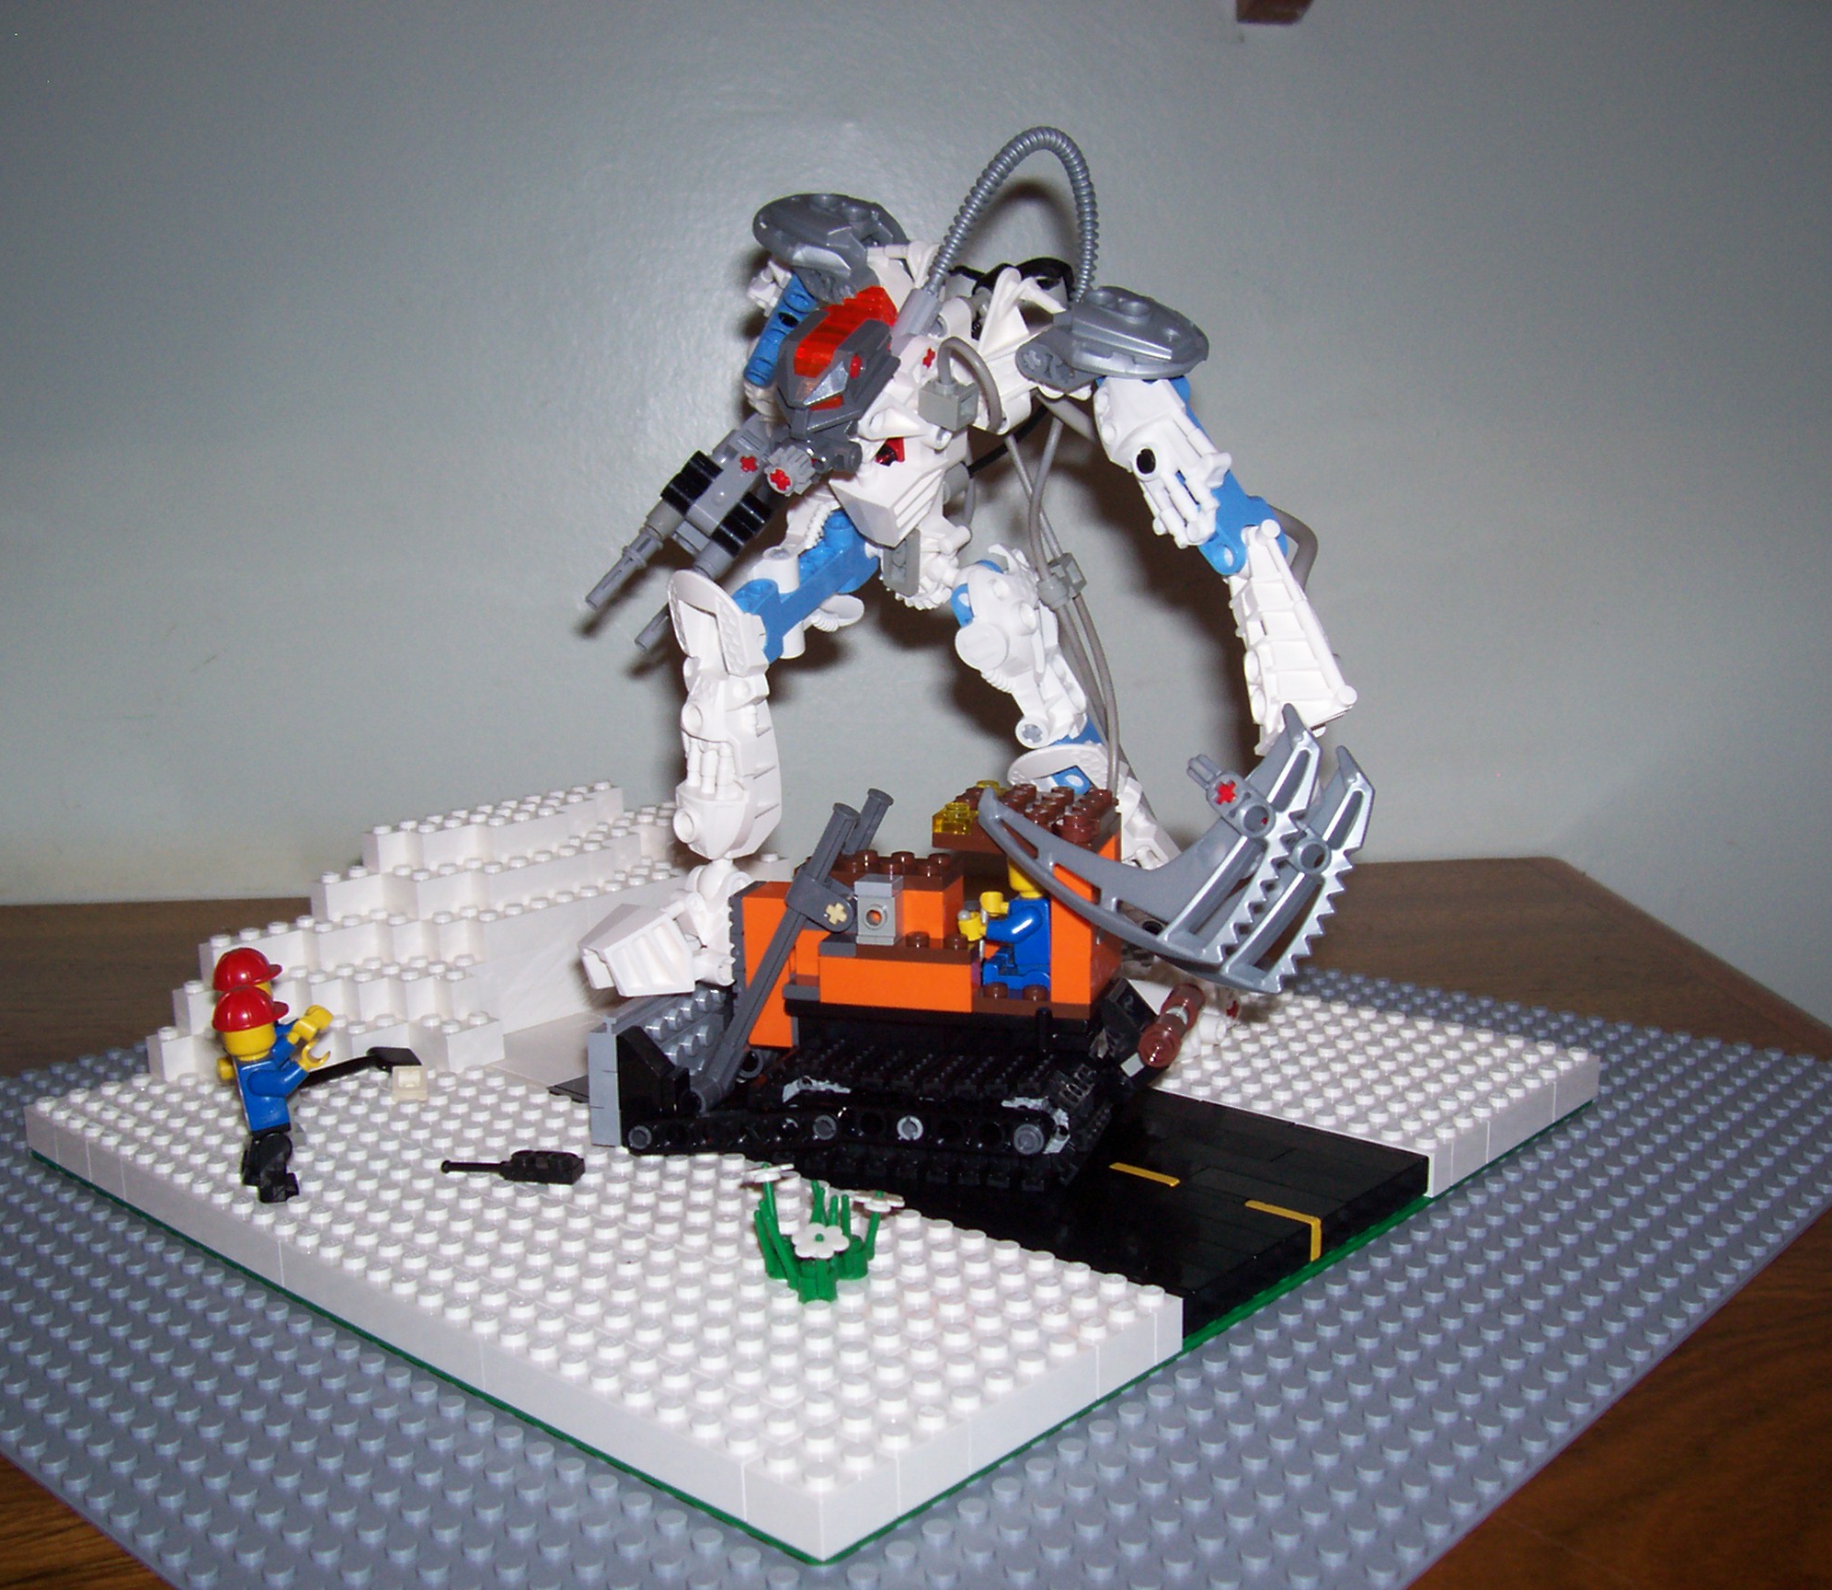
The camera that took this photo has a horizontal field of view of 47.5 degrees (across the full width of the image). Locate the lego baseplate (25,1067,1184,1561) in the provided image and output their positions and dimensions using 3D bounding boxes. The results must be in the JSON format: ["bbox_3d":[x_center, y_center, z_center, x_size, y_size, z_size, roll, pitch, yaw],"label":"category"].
[{"bbox_3d":[-0.078,0.084,0.419,0.256,0.011,0.088,9,15,42],"label":"lego baseplate"}]

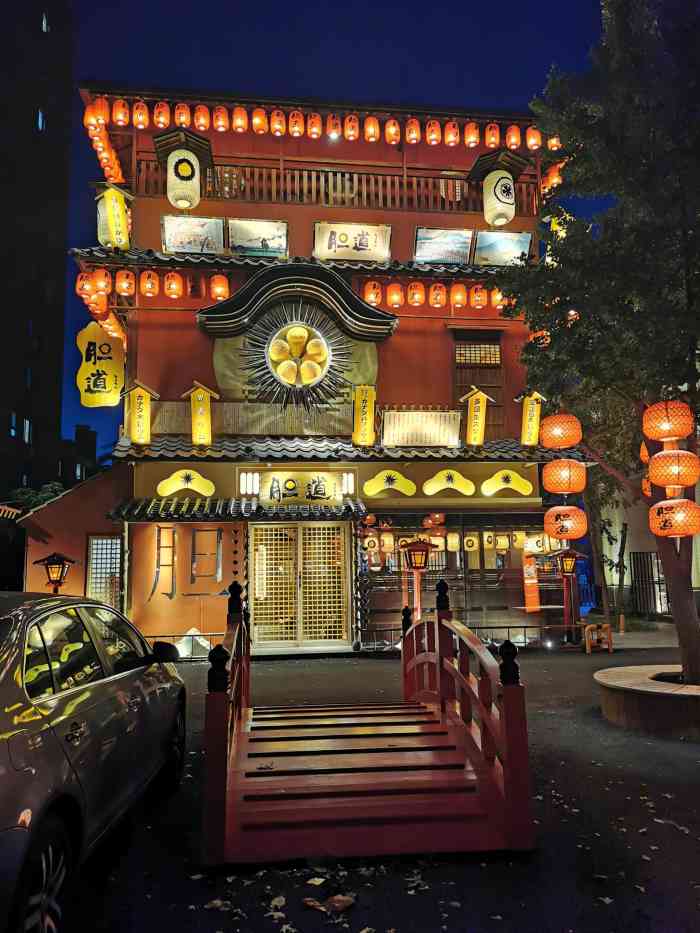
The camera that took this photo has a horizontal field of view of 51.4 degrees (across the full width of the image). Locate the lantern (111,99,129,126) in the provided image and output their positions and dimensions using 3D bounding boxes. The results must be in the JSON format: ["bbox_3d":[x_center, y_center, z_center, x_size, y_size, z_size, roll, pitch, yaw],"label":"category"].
[{"bbox_3d":[-4.176,-6.453,13.288,0.278,0.433,0.278,0,-8,-7],"label":"lantern"}]

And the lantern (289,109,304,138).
[{"bbox_3d":[-0.965,-6.185,13.124,0.280,0.455,0.280,0,-7,-7],"label":"lantern"}]

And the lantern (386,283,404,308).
[{"bbox_3d":[0.778,-2.915,12.404,0.295,0.385,0.295,0,-8,-8],"label":"lantern"}]

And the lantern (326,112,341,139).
[{"bbox_3d":[-0.299,-6.186,13.203,0.280,0.455,0.280,0,-7,-7],"label":"lantern"}]

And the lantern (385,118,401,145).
[{"bbox_3d":[0.783,-6.142,13.325,0.280,0.455,0.280,0,-7,-7],"label":"lantern"}]

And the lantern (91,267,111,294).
[{"bbox_3d":[-4.000,-2.984,11.778,0.295,0.385,0.295,0,-8,-8],"label":"lantern"}]

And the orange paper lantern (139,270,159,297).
[{"bbox_3d":[-3.526,-3.228,12.842,0.326,0.410,0.326,0,-8,-7],"label":"orange paper lantern"}]

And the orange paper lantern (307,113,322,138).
[{"bbox_3d":[-0.658,-6.371,13.610,0.280,0.426,0.280,0,-8,-7],"label":"orange paper lantern"}]

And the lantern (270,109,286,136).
[{"bbox_3d":[-1.326,-6.373,13.524,0.284,0.419,0.284,0,-8,-7],"label":"lantern"}]

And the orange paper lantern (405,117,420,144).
[{"bbox_3d":[1.208,-6.382,13.851,0.284,0.426,0.284,0,-8,-7],"label":"orange paper lantern"}]

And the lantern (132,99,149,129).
[{"bbox_3d":[-3.680,-6.174,12.803,0.280,0.455,0.280,0,-7,-7],"label":"lantern"}]

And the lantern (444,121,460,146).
[{"bbox_3d":[1.988,-6.440,14.086,0.278,0.433,0.278,0,-8,-7],"label":"lantern"}]

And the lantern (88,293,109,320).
[{"bbox_3d":[-4.510,-2.868,13.055,0.300,0.430,0.300,0,-8,-7],"label":"lantern"}]

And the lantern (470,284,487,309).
[{"bbox_3d":[2.409,-3.165,13.594,0.317,0.412,0.317,0,-8,-7],"label":"lantern"}]

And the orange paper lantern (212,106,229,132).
[{"bbox_3d":[-2.387,-6.454,13.520,0.278,0.433,0.278,0,-8,-7],"label":"orange paper lantern"}]

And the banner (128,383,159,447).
[{"bbox_3d":[-3.593,-0.905,12.541,0.580,1.050,0.220,0,5,-7],"label":"banner"}]

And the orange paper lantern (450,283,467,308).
[{"bbox_3d":[1.962,-3.091,13.162,0.300,0.430,0.300,0,-8,-7],"label":"orange paper lantern"}]

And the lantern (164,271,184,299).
[{"bbox_3d":[-3.019,-3.129,12.521,0.300,0.430,0.300,0,-8,-7],"label":"lantern"}]

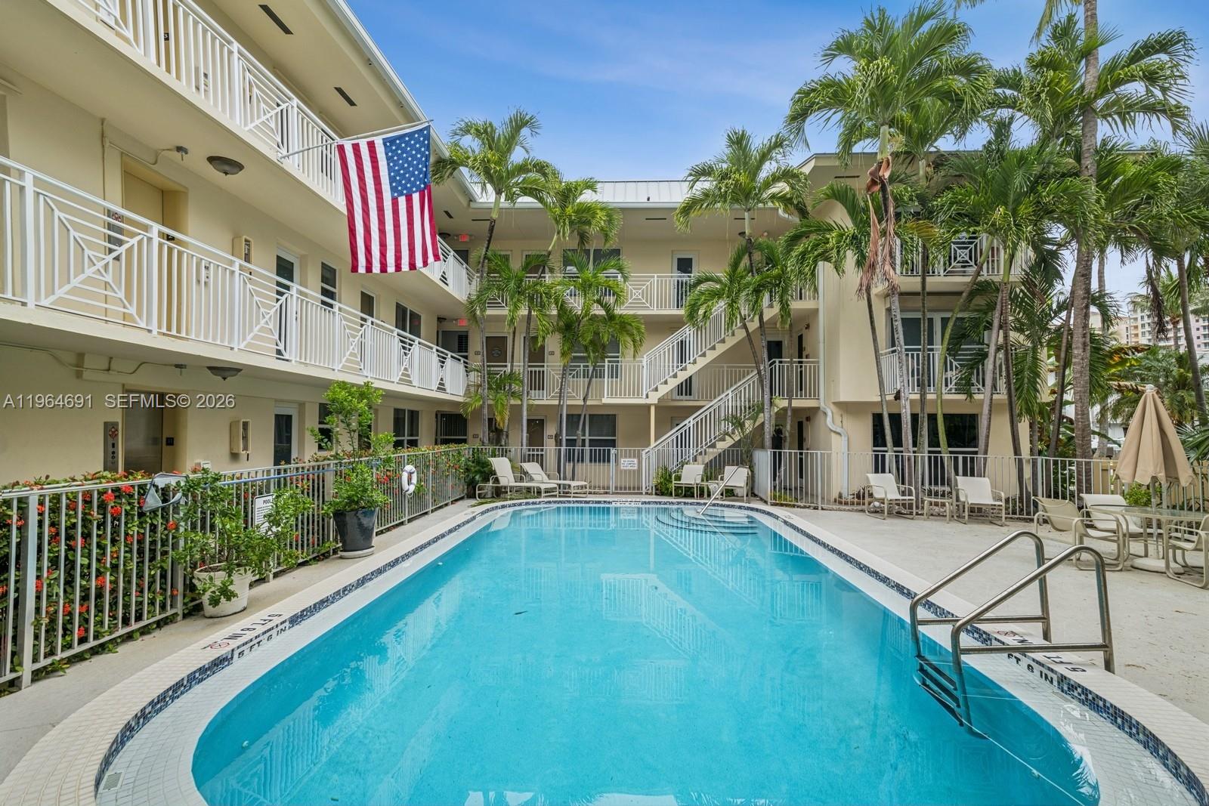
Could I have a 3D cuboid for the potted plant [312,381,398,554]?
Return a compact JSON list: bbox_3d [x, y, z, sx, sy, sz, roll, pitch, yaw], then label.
[{"bbox_3d":[-3.373,0.879,7.200,1.100,2.300,1.050,0,-2,0],"label":"potted plant"}]

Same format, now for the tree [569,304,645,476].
[{"bbox_3d":[0.079,-0.198,15.000,2.100,5.100,2.000,0,-2,0],"label":"tree"}]

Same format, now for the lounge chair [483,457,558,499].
[{"bbox_3d":[-2.073,1.804,12.750,1.750,1.000,0.680,-1,-3,22],"label":"lounge chair"}]

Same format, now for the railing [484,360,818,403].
[{"bbox_3d":[1.060,-0.605,14.850,9.250,1.070,1.150,0,-2,0],"label":"railing"}]

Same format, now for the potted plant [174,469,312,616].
[{"bbox_3d":[-3.383,1.291,4.980,1.020,1.280,1.000,0,-3,3],"label":"potted plant"}]

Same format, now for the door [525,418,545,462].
[{"bbox_3d":[-2.317,1.586,17.700,0.780,2.080,0.080,0,-3,0],"label":"door"}]

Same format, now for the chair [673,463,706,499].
[{"bbox_3d":[2.136,1.968,13.500,0.650,0.860,0.780,-1,-2,23],"label":"chair"}]

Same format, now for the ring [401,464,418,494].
[{"bbox_3d":[-3.448,1.352,9.500,0.100,0.530,0.530,0,-3,3],"label":"ring"}]

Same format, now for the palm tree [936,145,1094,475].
[{"bbox_3d":[8.460,-1.648,11.100,3.300,7.700,3.200,0,-2,0],"label":"palm tree"}]

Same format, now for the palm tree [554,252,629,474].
[{"bbox_3d":[-0.364,-0.871,14.800,1.980,6.450,1.980,0,-3,0],"label":"palm tree"}]

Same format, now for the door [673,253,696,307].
[{"bbox_3d":[2.555,-3.740,17.100,0.820,2.080,0.100,0,-2,2],"label":"door"}]

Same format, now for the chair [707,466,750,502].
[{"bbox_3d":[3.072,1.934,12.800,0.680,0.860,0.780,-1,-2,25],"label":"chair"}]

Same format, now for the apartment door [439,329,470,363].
[{"bbox_3d":[-4.930,-1.244,17.700,0.900,2.120,0.080,0,-3,0],"label":"apartment door"}]

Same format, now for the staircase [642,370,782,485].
[{"bbox_3d":[3.080,0.685,15.300,3.850,3.400,1.100,0,-2,2],"label":"staircase"}]

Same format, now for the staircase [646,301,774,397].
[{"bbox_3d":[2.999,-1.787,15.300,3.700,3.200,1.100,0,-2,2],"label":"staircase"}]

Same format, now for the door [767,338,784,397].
[{"bbox_3d":[5.852,-1.089,18.500,0.780,2.060,0.080,0,-3,0],"label":"door"}]

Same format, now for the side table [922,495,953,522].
[{"bbox_3d":[6.164,1.976,9.950,0.450,0.430,0.450,-1,-3,29],"label":"side table"}]

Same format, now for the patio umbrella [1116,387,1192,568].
[{"bbox_3d":[6.798,0.905,6.650,0.930,2.250,0.930,0,-2,0],"label":"patio umbrella"}]

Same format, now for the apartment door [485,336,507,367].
[{"bbox_3d":[-3.546,-1.135,17.700,0.780,2.080,0.080,0,-3,0],"label":"apartment door"}]

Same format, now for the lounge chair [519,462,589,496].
[{"bbox_3d":[-1.351,1.898,13.250,1.750,0.860,0.680,-1,-3,27],"label":"lounge chair"}]

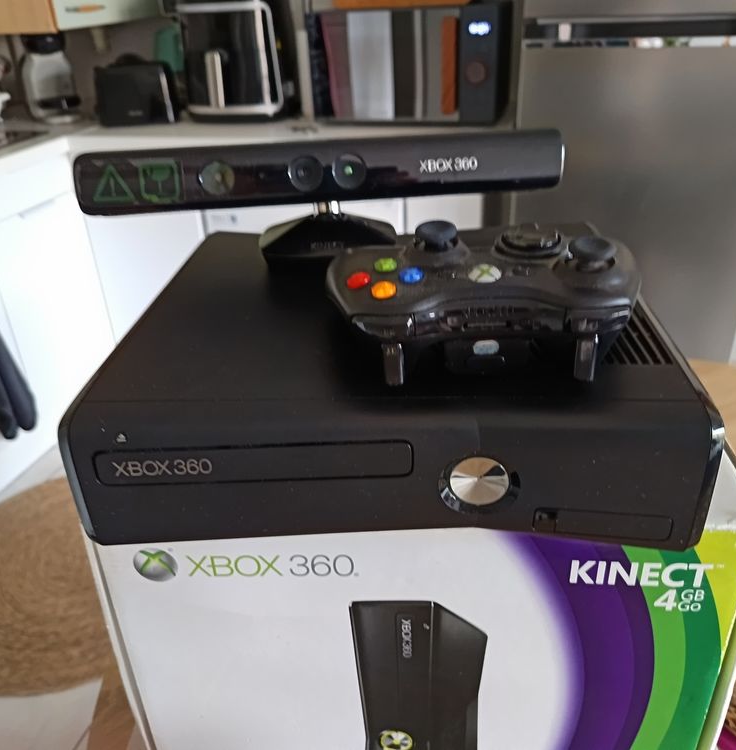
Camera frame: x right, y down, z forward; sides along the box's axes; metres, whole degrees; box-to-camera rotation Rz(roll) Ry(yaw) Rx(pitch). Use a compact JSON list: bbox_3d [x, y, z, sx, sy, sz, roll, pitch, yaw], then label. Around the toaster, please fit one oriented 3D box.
[{"bbox_3d":[-0.733,-0.899,2.203,0.240,0.180,0.155,-3,29,-1],"label":"toaster"}]

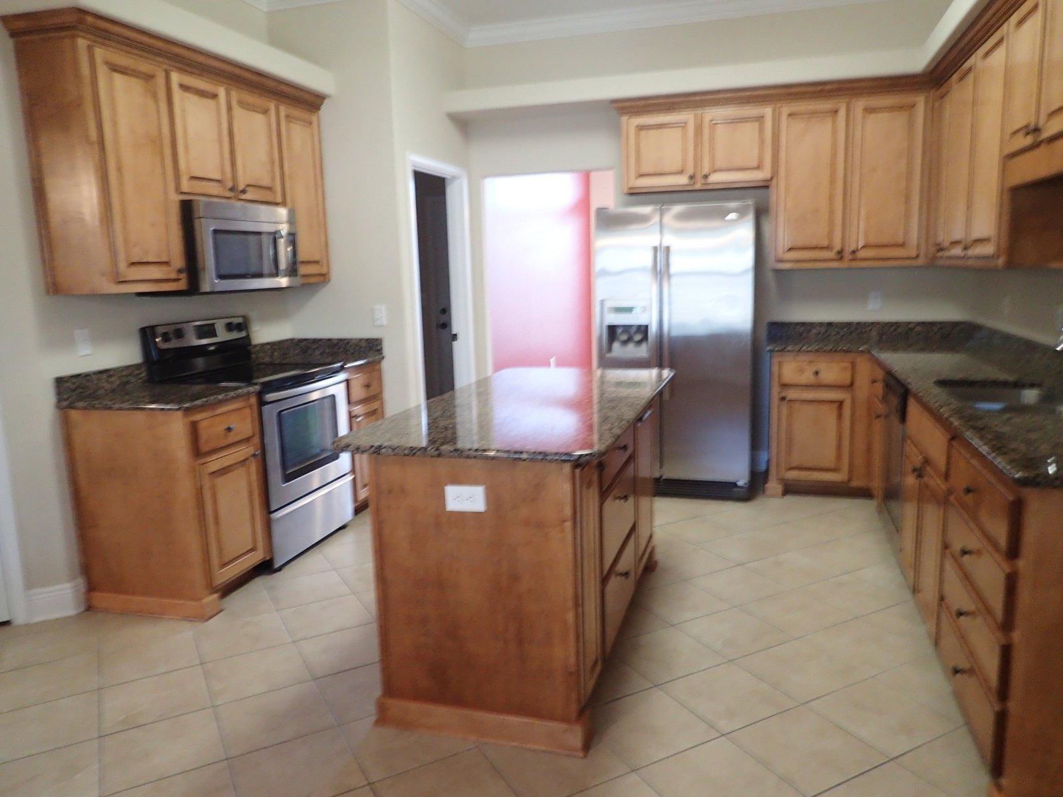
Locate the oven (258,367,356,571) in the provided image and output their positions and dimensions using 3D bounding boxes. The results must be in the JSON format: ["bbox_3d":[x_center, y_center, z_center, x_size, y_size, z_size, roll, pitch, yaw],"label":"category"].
[{"bbox_3d":[-1.386,0.335,3.990,0.610,0.870,0.760,1,10,17],"label":"oven"}]

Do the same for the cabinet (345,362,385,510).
[{"bbox_3d":[-1.228,0.245,4.572,0.634,0.883,0.411,1,10,17],"label":"cabinet"}]

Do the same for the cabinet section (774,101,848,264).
[{"bbox_3d":[1.699,-1.291,4.688,0.392,0.910,0.343,1,10,17],"label":"cabinet section"}]

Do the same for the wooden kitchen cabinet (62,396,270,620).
[{"bbox_3d":[-1.587,0.452,3.425,0.634,0.883,0.481,1,10,17],"label":"wooden kitchen cabinet"}]

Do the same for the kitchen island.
[{"bbox_3d":[0.052,0.451,3.066,0.813,0.915,1.705,1,10,17],"label":"kitchen island"}]

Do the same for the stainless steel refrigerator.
[{"bbox_3d":[0.937,-0.313,4.857,0.905,1.745,0.740,1,10,17],"label":"stainless steel refrigerator"}]

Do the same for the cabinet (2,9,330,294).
[{"bbox_3d":[-1.583,-1.065,3.727,0.380,1.050,1.680,1,10,17],"label":"cabinet"}]

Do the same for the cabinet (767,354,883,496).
[{"bbox_3d":[1.770,0.123,4.794,0.570,0.883,0.628,1,10,17],"label":"cabinet"}]

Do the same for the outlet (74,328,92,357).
[{"bbox_3d":[-1.933,-0.240,3.309,0.010,0.116,0.072,1,10,17],"label":"outlet"}]

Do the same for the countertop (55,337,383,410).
[{"bbox_3d":[-1.427,-0.147,3.878,0.620,0.150,1.700,1,10,17],"label":"countertop"}]

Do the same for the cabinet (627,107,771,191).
[{"bbox_3d":[1.060,-1.547,4.872,0.900,0.464,0.333,1,10,17],"label":"cabinet"}]

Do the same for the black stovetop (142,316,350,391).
[{"bbox_3d":[-1.404,-0.247,3.896,0.610,0.310,0.760,1,10,17],"label":"black stovetop"}]

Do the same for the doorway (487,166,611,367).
[{"bbox_3d":[0.162,-0.548,5.539,0.930,2.060,0.140,1,10,17],"label":"doorway"}]

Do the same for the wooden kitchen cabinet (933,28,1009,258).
[{"bbox_3d":[2.154,-1.112,3.529,0.330,0.970,1.520,1,10,17],"label":"wooden kitchen cabinet"}]

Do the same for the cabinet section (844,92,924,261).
[{"bbox_3d":[2.077,-1.282,4.574,0.398,0.910,0.343,1,10,17],"label":"cabinet section"}]

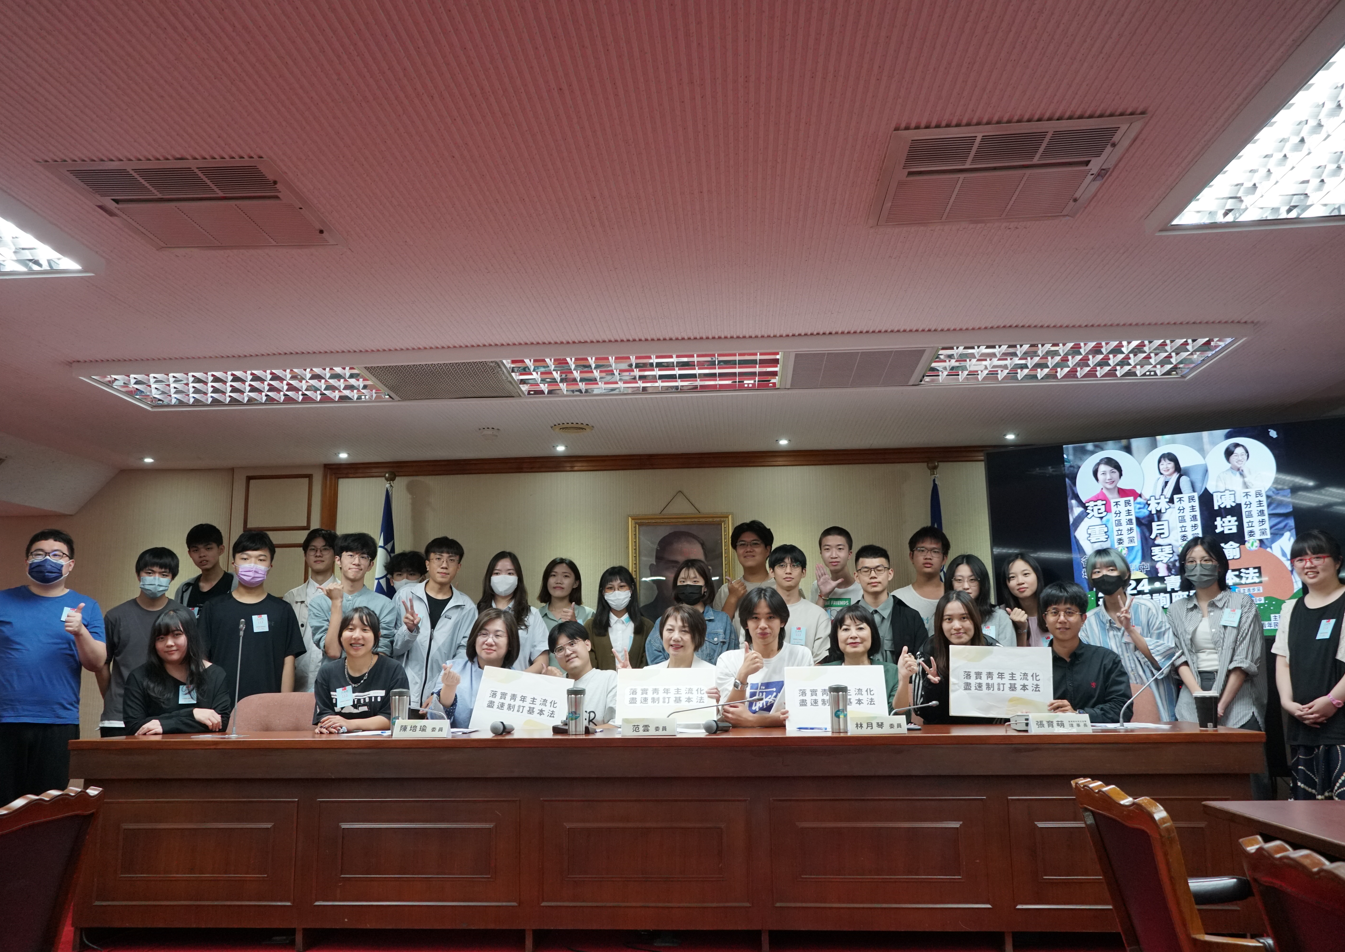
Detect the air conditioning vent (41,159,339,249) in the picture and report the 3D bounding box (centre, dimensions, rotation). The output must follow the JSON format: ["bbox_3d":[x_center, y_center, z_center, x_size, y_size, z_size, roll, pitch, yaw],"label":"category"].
[{"bbox_3d":[-1.358,-0.782,3.119,0.600,0.050,0.600,-1,-11,3],"label":"air conditioning vent"}]

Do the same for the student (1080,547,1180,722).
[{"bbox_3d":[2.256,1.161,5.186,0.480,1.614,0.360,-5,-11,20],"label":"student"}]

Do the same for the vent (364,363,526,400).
[{"bbox_3d":[-1.047,-0.434,4.946,0.640,0.040,0.580,-1,-11,3],"label":"vent"}]

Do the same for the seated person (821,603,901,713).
[{"bbox_3d":[0.823,1.222,4.673,0.520,1.325,0.780,-2,-11,4],"label":"seated person"}]

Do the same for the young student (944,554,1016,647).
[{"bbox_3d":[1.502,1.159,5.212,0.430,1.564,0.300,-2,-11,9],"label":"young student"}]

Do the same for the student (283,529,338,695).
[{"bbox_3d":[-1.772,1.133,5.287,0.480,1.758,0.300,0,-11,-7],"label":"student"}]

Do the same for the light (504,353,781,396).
[{"bbox_3d":[-0.114,-0.472,4.744,1.200,0.080,0.600,-1,-11,4],"label":"light"}]

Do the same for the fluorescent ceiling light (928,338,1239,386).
[{"bbox_3d":[1.701,-0.515,4.624,1.200,0.080,0.600,-1,-11,4],"label":"fluorescent ceiling light"}]

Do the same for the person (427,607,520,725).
[{"bbox_3d":[-0.846,1.209,4.617,0.520,1.286,0.680,0,-11,-3],"label":"person"}]

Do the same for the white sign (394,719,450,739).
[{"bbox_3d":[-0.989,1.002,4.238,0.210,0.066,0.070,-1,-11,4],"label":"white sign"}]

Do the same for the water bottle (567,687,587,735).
[{"bbox_3d":[-0.380,0.941,4.281,0.075,0.182,0.075,-1,-11,3],"label":"water bottle"}]

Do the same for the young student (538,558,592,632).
[{"bbox_3d":[-0.554,1.246,5.469,0.430,1.660,0.280,0,-11,-3],"label":"young student"}]

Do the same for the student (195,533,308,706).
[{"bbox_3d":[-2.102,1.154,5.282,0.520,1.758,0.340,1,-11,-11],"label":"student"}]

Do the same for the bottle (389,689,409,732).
[{"bbox_3d":[-1.129,0.981,4.449,0.076,0.189,0.076,-1,-11,4],"label":"bottle"}]

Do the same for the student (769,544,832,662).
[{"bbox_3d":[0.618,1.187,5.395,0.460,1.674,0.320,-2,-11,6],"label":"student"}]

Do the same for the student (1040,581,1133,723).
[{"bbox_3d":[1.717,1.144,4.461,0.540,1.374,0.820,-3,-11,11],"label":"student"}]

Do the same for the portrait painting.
[{"bbox_3d":[0.052,0.610,6.315,0.600,0.750,0.050,-1,-8,4],"label":"portrait painting"}]

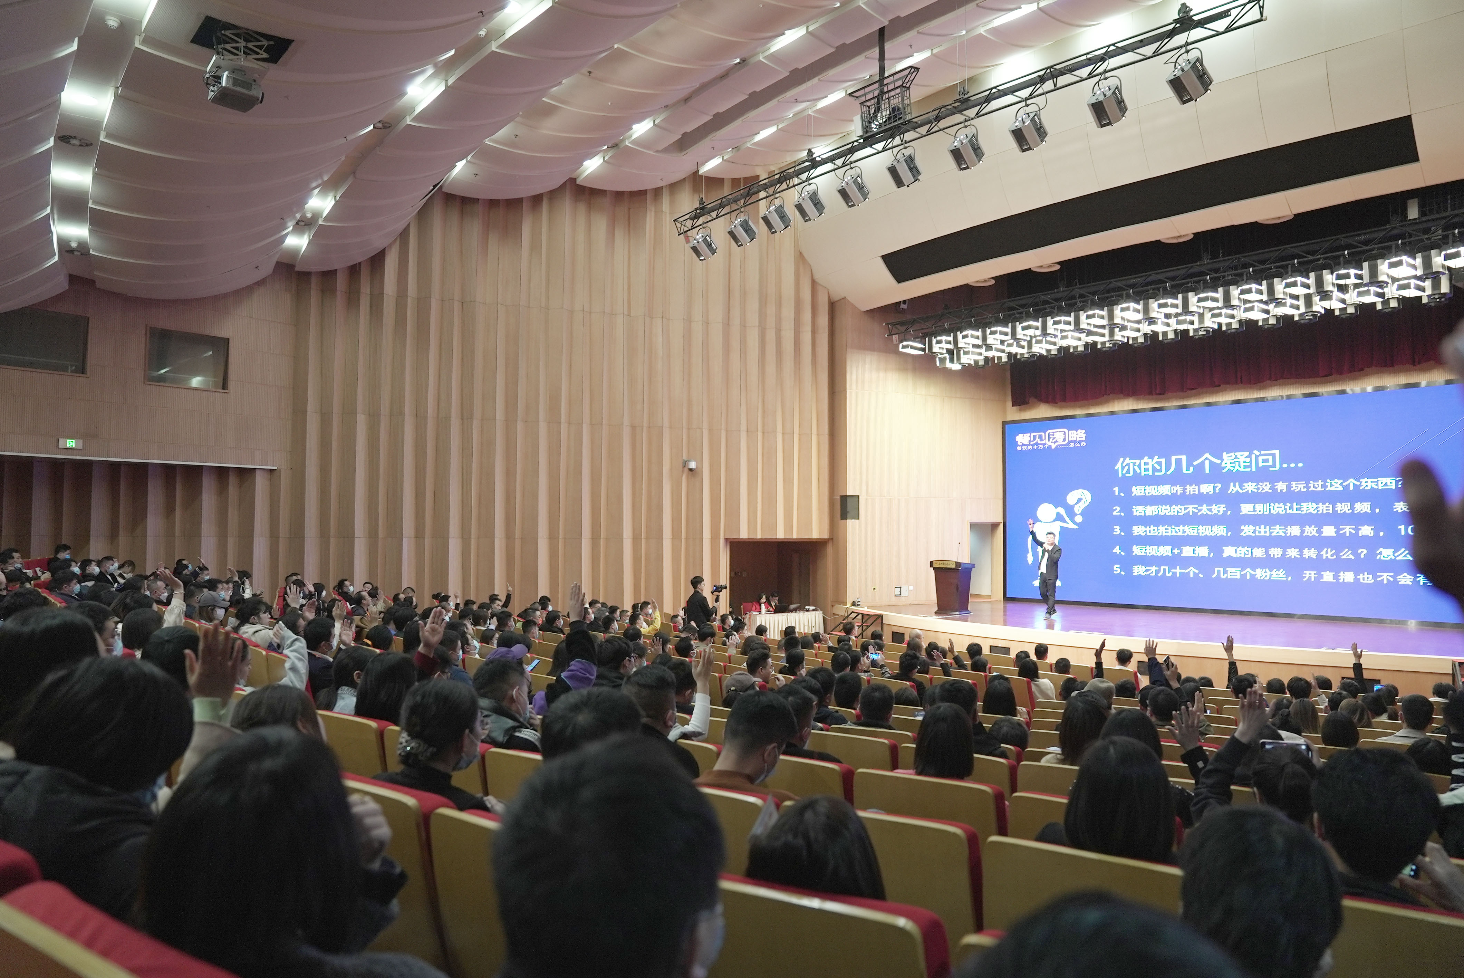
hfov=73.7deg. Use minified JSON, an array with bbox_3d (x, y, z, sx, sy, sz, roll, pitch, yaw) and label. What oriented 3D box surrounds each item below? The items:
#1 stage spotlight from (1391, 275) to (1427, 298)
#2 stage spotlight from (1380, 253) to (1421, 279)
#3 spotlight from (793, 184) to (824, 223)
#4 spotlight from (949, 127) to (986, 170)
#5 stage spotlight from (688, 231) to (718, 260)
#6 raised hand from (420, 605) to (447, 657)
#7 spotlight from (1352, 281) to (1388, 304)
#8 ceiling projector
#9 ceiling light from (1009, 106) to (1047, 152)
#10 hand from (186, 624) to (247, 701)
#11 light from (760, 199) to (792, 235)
[{"bbox_3d":[11.034,-3.306,15.900,0.380,0.270,0.380,3,-3,-43],"label":"stage spotlight"},{"bbox_3d":[10.396,-3.464,15.184,0.540,0.240,0.290,3,-4,-43],"label":"stage spotlight"},{"bbox_3d":[1.146,-4.234,14.500,0.370,0.410,0.360,-2,-42,47],"label":"spotlight"},{"bbox_3d":[2.985,-4.303,12.400,0.370,0.410,0.360,-2,-42,47],"label":"spotlight"},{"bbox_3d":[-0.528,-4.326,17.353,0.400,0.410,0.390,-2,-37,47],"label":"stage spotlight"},{"bbox_3d":[-1.299,0.615,4.250,0.110,0.220,0.065,12,-3,-15],"label":"raised hand"},{"bbox_3d":[11.011,-3.387,16.877,0.540,0.240,0.290,3,-4,-43],"label":"spotlight"},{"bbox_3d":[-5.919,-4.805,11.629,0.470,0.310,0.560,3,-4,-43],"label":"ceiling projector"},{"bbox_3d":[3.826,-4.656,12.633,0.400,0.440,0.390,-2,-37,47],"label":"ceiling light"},{"bbox_3d":[-1.109,0.373,2.100,0.130,0.168,0.065,1,-3,-15],"label":"hand"},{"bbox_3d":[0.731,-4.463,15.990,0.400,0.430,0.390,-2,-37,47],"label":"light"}]

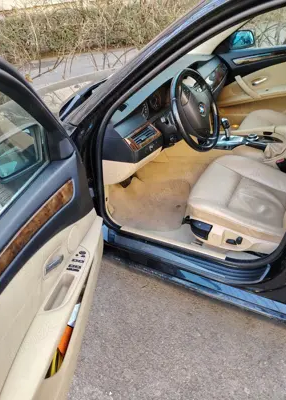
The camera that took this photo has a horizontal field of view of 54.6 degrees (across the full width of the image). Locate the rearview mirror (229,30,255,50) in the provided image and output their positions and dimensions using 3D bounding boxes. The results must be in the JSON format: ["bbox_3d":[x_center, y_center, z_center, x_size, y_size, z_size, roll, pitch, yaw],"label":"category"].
[{"bbox_3d":[0.748,-1.230,2.147,0.200,0.140,0.110,-26,36,-18],"label":"rearview mirror"}]

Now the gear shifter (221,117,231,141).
[{"bbox_3d":[0.496,-0.423,1.641,0.055,0.140,0.050,12,42,32],"label":"gear shifter"}]

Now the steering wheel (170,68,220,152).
[{"bbox_3d":[0.245,-0.409,1.291,0.090,0.380,0.380,-9,29,44],"label":"steering wheel"}]

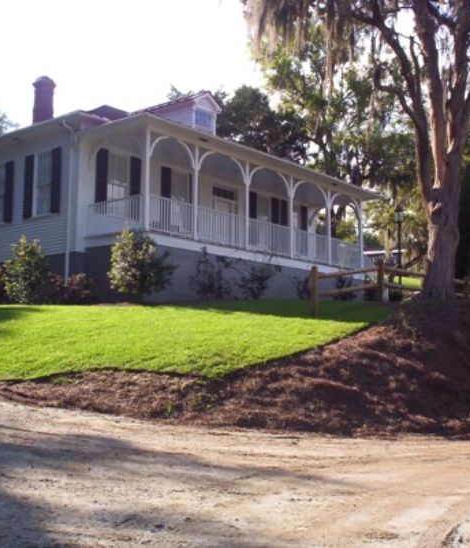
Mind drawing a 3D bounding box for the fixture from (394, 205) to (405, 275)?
[{"bbox_3d":[5.743,-0.899,26.687,0.290,3.103,0.290,0,-7,0],"label":"fixture"}]

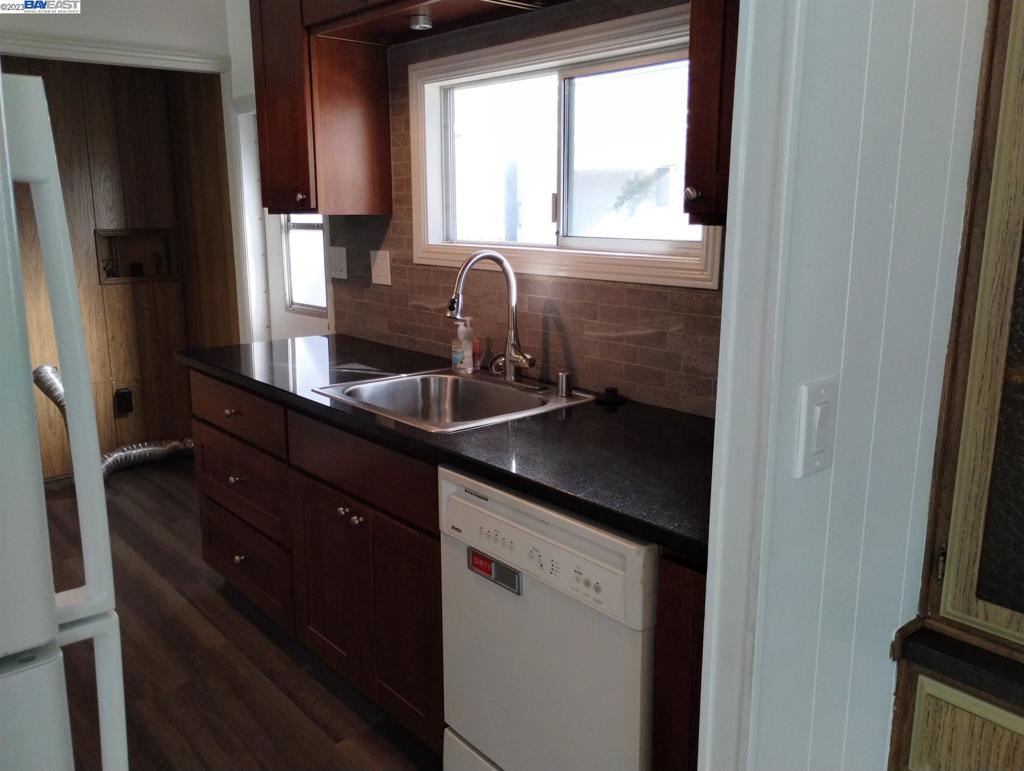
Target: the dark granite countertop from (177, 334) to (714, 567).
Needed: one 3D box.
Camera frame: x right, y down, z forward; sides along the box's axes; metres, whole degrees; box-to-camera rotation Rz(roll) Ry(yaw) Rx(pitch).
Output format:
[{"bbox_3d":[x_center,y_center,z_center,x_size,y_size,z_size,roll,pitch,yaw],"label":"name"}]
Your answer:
[{"bbox_3d":[-0.175,0.044,2.365,0.667,0.035,2.394,-11,16,-40],"label":"dark granite countertop"}]

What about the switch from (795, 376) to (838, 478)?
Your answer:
[{"bbox_3d":[0.396,0.052,1.075,0.079,0.123,0.011,-11,16,-40],"label":"switch"}]

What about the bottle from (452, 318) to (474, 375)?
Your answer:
[{"bbox_3d":[-0.166,-0.128,2.683,0.048,0.164,0.063,-11,16,-40],"label":"bottle"}]

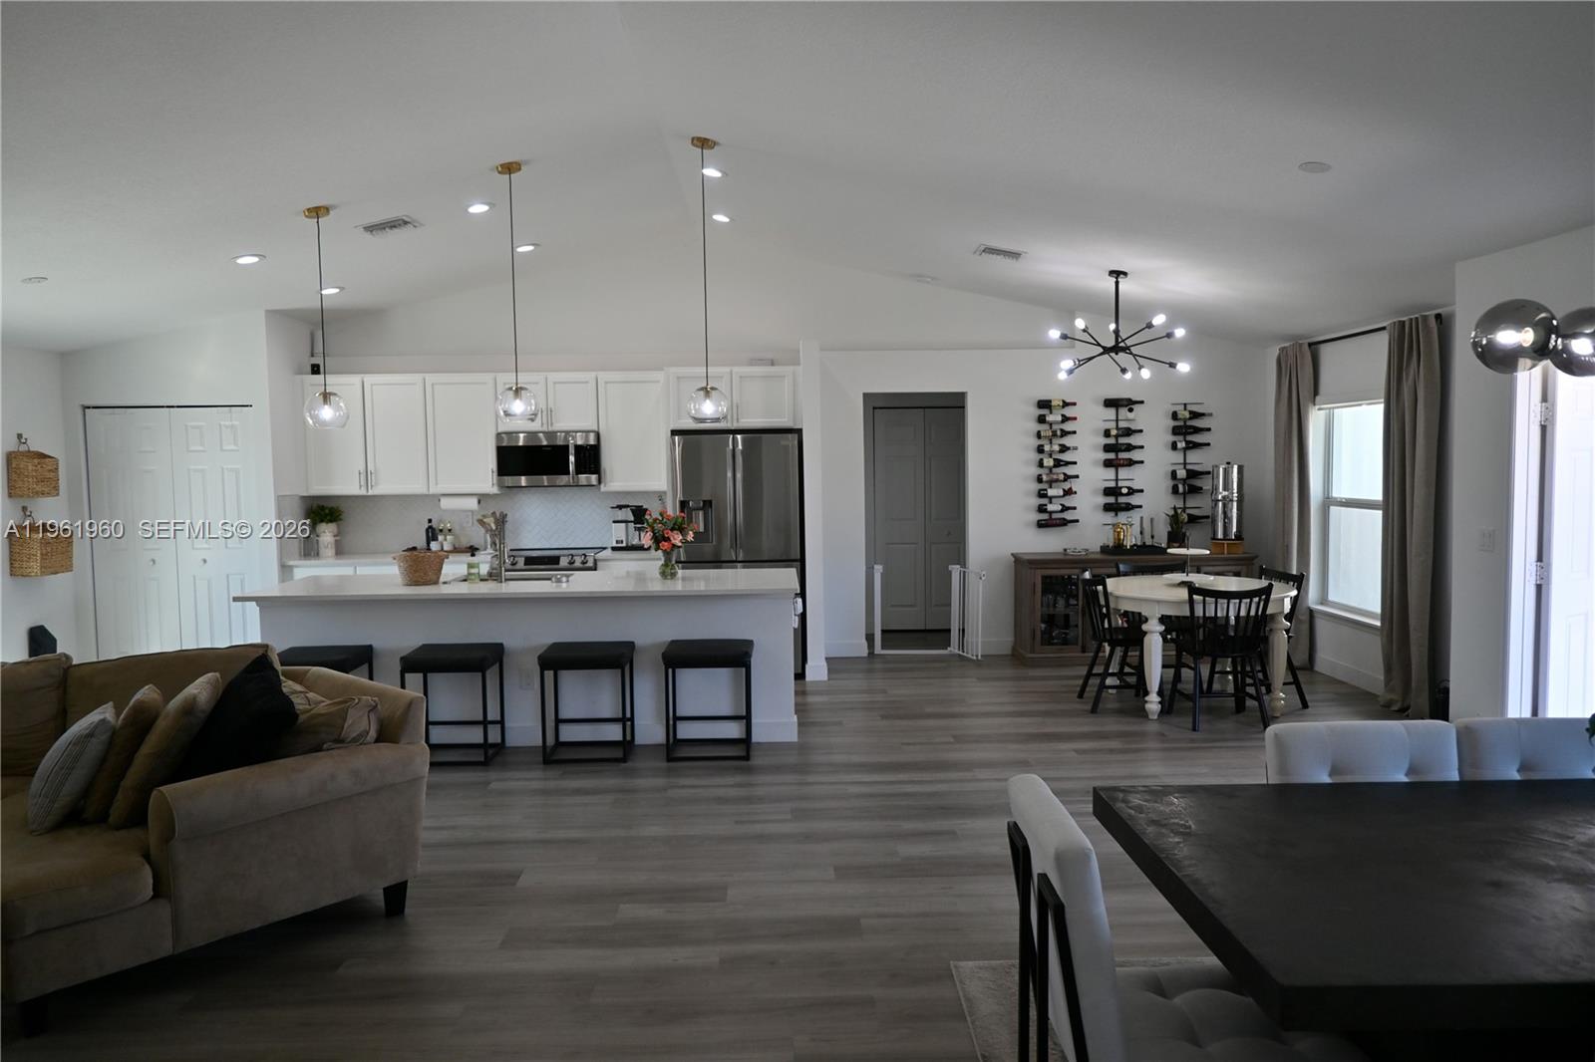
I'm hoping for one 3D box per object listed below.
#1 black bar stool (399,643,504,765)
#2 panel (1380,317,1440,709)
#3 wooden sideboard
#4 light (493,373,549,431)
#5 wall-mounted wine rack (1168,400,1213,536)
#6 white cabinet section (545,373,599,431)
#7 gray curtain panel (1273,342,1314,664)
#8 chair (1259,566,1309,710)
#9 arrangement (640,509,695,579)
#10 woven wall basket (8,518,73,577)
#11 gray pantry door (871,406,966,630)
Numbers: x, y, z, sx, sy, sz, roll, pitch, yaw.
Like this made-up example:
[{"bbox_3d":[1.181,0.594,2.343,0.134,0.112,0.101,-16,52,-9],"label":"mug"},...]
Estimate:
[{"bbox_3d":[-1.858,0.936,5.785,0.450,0.600,0.370,-1,4,-1],"label":"black bar stool"},{"bbox_3d":[3.740,-0.080,6.515,0.130,2.400,0.460,-1,4,-1],"label":"panel"},{"bbox_3d":[2.592,0.597,8.240,1.740,0.815,0.520,-1,4,0],"label":"wooden sideboard"},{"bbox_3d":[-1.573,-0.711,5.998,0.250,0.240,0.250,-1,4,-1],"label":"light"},{"bbox_3d":[3.104,-0.494,8.394,0.350,1.080,0.120,-1,4,0],"label":"wall-mounted wine rack"},{"bbox_3d":[-1.719,-0.999,8.274,0.394,0.451,0.330,-1,4,-1],"label":"white cabinet section"},{"bbox_3d":[3.682,-0.185,7.829,0.140,2.370,0.500,-1,4,-1],"label":"gray curtain panel"},{"bbox_3d":[2.925,0.675,6.794,0.480,0.840,0.470,-1,4,-7],"label":"chair"},{"bbox_3d":[-0.748,0.074,6.109,0.310,0.410,0.300,-1,4,-1],"label":"arrangement"},{"bbox_3d":[-5.136,0.110,7.225,0.190,0.370,0.330,-1,4,-1],"label":"woven wall basket"},{"bbox_3d":[1.146,-0.107,9.742,0.880,2.040,0.045,-1,4,0],"label":"gray pantry door"}]

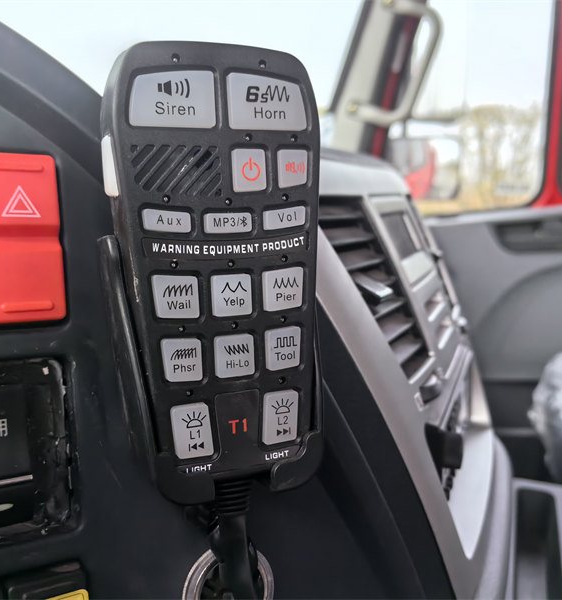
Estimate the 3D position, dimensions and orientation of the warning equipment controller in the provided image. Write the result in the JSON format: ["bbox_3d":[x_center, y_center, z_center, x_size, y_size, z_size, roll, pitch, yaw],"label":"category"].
[{"bbox_3d":[-0.022,-0.011,0.210,0.067,0.138,0.036,-4,5,-21],"label":"warning equipment controller"}]

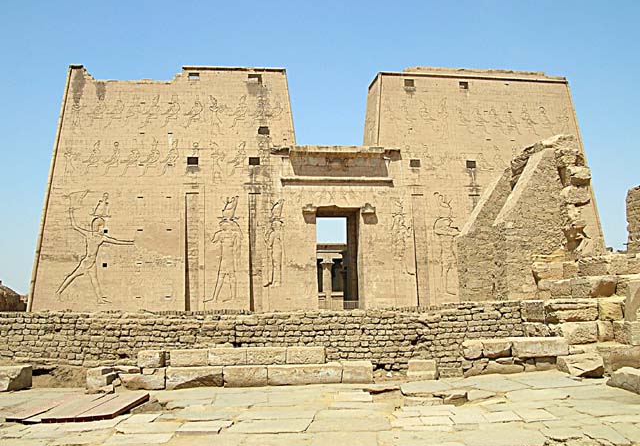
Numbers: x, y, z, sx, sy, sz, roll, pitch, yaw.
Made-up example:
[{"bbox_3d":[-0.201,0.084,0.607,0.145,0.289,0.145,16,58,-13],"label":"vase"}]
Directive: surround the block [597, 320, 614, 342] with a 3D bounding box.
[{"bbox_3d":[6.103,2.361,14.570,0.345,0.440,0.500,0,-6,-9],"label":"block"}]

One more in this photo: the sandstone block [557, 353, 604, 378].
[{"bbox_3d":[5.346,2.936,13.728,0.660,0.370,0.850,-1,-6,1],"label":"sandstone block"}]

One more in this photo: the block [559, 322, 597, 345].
[{"bbox_3d":[5.510,2.394,14.497,0.806,0.463,0.600,-1,-7,-3],"label":"block"}]

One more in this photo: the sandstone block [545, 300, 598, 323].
[{"bbox_3d":[5.431,1.946,14.697,1.182,0.461,0.600,-1,-7,-3],"label":"sandstone block"}]

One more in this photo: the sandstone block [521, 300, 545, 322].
[{"bbox_3d":[4.558,1.899,14.422,0.432,0.454,0.450,0,-7,-6],"label":"sandstone block"}]

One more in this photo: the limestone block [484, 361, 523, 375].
[{"bbox_3d":[3.862,3.057,14.139,0.720,0.270,0.420,0,-6,-10],"label":"limestone block"}]

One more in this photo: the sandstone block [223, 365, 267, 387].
[{"bbox_3d":[-1.461,2.953,12.948,0.830,0.400,0.500,0,-6,-7],"label":"sandstone block"}]

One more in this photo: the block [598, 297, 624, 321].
[{"bbox_3d":[6.242,1.916,14.597,0.539,0.447,0.600,-1,-7,-3],"label":"block"}]

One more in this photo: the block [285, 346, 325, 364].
[{"bbox_3d":[-0.305,2.699,13.608,0.776,0.319,0.420,0,-7,-5],"label":"block"}]

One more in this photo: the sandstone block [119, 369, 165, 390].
[{"bbox_3d":[-3.548,3.156,13.622,0.875,0.400,0.750,-1,-7,-3],"label":"sandstone block"}]

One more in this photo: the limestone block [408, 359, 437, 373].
[{"bbox_3d":[2.081,2.976,13.798,0.579,0.301,0.400,-1,-7,-4],"label":"limestone block"}]

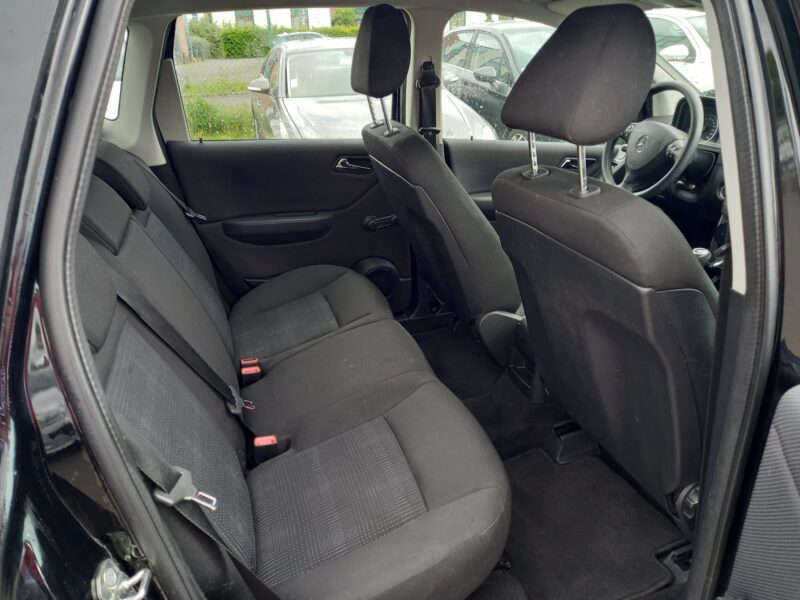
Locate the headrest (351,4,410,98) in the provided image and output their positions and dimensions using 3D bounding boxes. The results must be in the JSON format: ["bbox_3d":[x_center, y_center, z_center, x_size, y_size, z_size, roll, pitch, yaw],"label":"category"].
[{"bbox_3d":[-0.055,-0.641,1.492,0.115,0.200,0.245,-9,26,-17],"label":"headrest"}]

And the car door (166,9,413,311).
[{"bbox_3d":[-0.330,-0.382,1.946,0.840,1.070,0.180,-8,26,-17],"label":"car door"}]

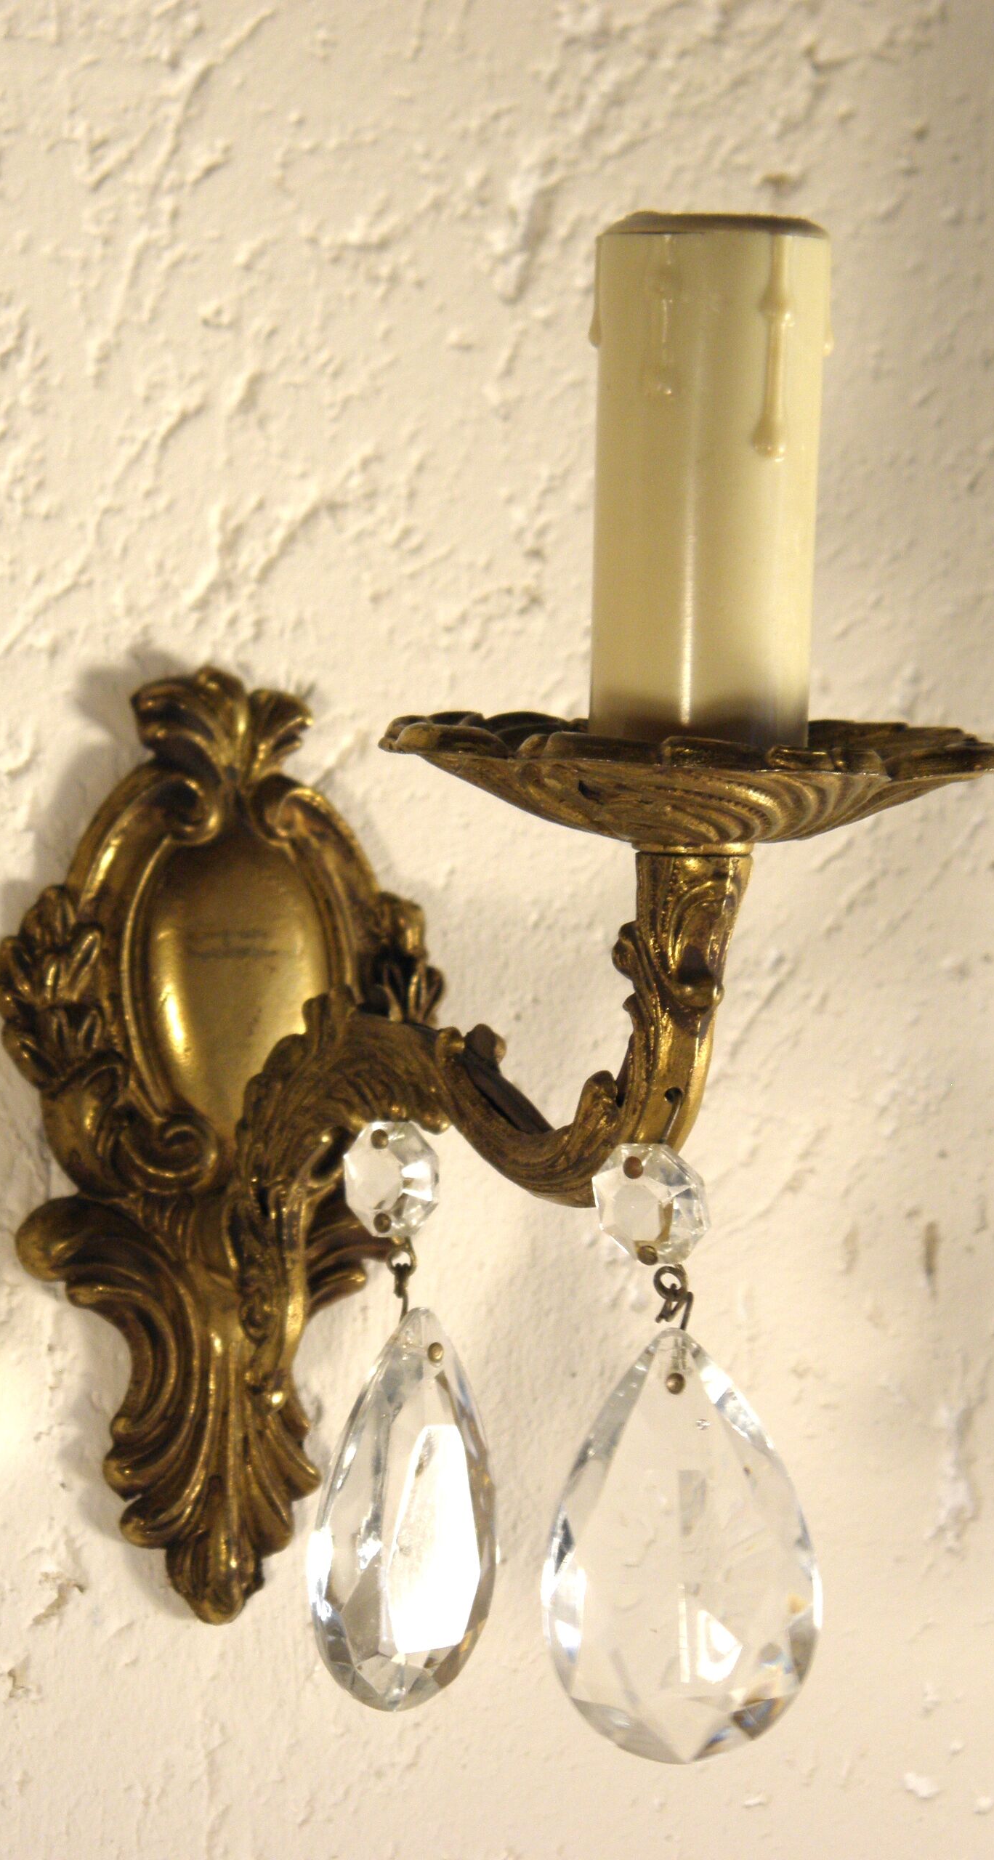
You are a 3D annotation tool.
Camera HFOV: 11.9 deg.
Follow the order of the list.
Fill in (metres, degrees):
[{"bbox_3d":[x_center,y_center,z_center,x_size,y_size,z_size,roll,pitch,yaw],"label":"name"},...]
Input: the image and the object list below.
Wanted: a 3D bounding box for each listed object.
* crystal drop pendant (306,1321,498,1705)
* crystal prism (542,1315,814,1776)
[{"bbox_3d":[-0.011,0.070,0.579,0.032,0.050,0.013,-4,10,-44],"label":"crystal drop pendant"},{"bbox_3d":[0.021,0.070,0.540,0.032,0.050,0.013,-1,8,1],"label":"crystal prism"}]

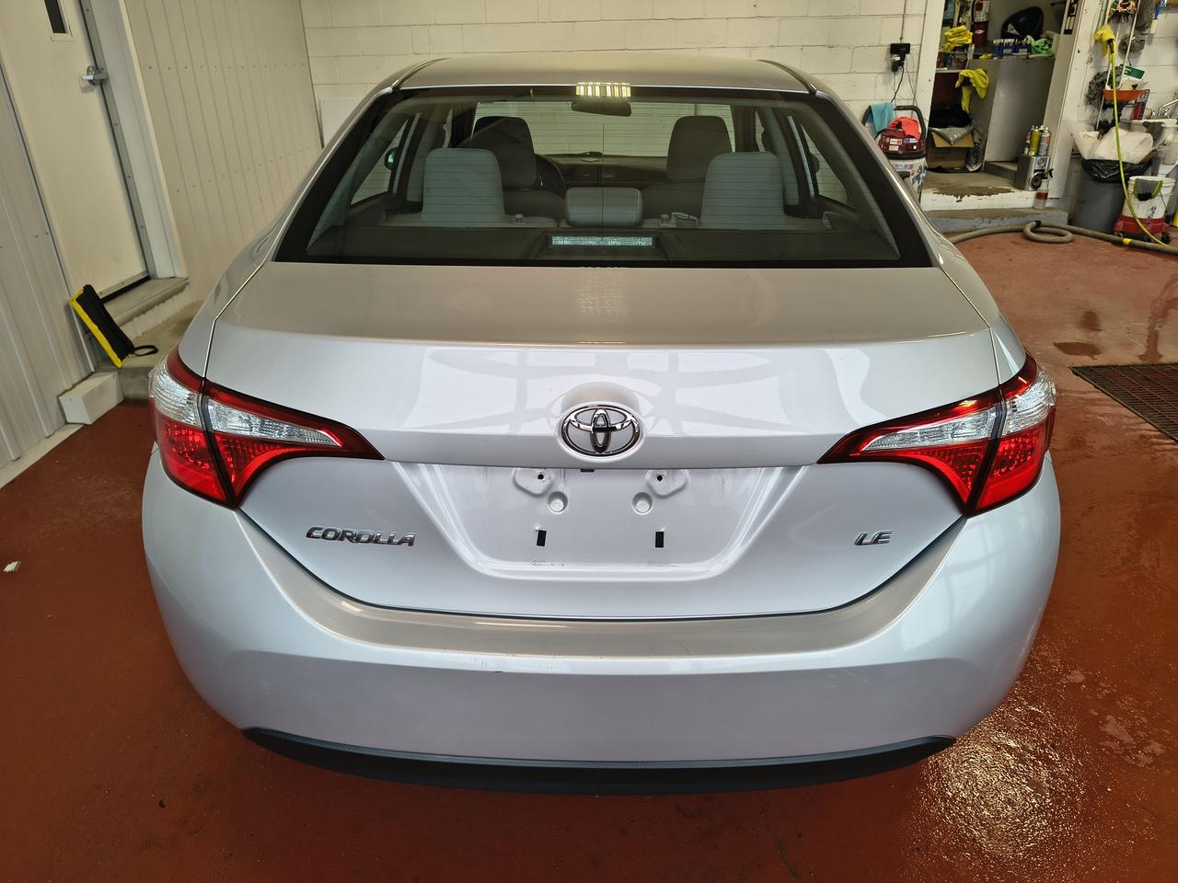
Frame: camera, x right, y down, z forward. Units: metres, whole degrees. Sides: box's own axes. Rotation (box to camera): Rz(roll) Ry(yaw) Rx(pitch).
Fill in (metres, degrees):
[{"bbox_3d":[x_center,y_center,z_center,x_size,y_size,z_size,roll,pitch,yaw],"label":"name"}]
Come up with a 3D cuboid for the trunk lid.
[{"bbox_3d":[0.020,-0.001,1.357,1.160,0.520,0.400,0,25,1],"label":"trunk lid"}]

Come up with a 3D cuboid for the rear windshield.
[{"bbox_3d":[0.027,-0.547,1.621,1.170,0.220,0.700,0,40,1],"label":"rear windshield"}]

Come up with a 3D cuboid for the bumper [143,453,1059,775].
[{"bbox_3d":[0.019,0.260,1.512,1.720,0.480,0.500,0,25,1],"label":"bumper"}]

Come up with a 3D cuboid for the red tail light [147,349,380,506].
[{"bbox_3d":[-0.552,-0.016,1.339,0.595,0.200,0.180,13,28,25],"label":"red tail light"}]

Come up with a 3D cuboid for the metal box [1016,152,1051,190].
[{"bbox_3d":[3.793,-2.308,7.005,0.145,0.270,0.245,-1,25,0],"label":"metal box"}]

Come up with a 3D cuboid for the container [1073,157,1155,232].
[{"bbox_3d":[4.267,-2.030,6.682,0.490,0.570,0.490,-1,25,0],"label":"container"}]

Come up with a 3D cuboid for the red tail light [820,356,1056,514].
[{"bbox_3d":[0.591,-0.007,1.327,0.595,0.200,0.180,-12,28,-24],"label":"red tail light"}]

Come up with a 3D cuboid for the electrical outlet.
[{"bbox_3d":[2.473,-3.058,6.485,0.160,0.220,0.090,-2,25,0],"label":"electrical outlet"}]

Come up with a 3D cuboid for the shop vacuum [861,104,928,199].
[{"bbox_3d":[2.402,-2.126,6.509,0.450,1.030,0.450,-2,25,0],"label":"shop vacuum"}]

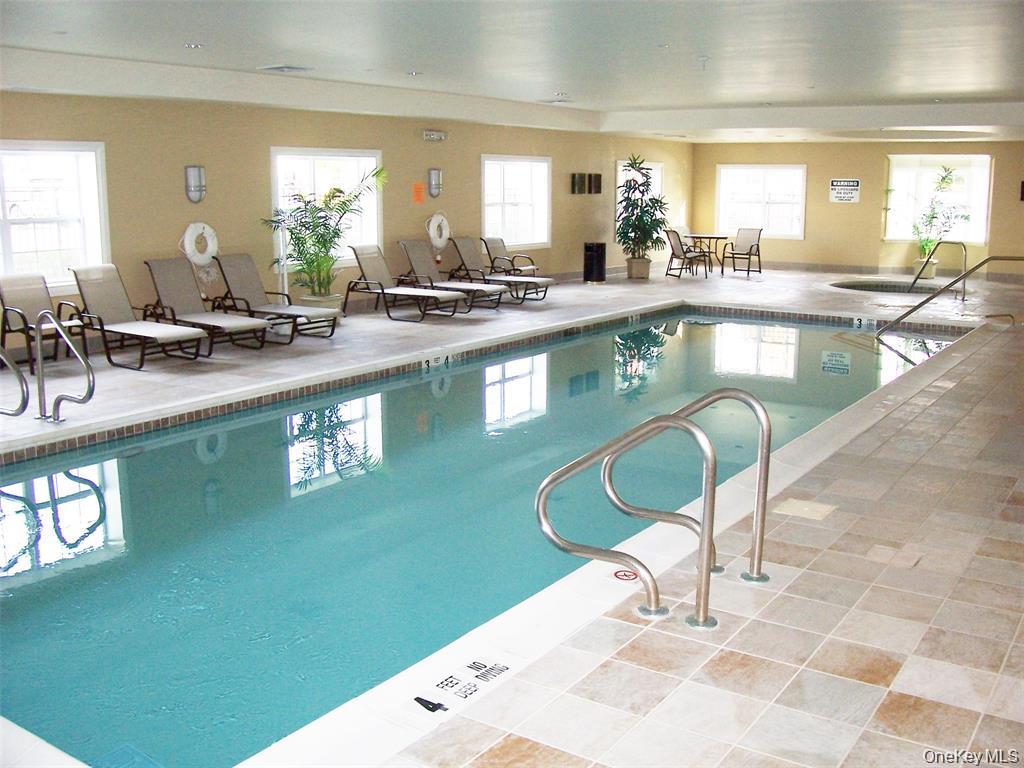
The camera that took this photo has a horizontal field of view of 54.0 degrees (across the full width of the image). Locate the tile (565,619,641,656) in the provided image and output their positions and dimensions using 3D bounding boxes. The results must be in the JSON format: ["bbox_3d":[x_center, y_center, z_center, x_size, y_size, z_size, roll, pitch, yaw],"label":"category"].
[{"bbox_3d":[0.349,0.957,3.791,0.200,0.010,0.300,7,13,34],"label":"tile"}]

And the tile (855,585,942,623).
[{"bbox_3d":[1.602,0.913,4.154,0.300,0.010,0.300,7,13,34],"label":"tile"}]

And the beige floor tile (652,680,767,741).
[{"bbox_3d":[0.645,1.072,3.288,0.300,0.010,0.300,7,13,34],"label":"beige floor tile"}]

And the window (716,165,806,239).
[{"bbox_3d":[5.252,-3.836,21.174,1.960,1.540,0.120,7,13,34],"label":"window"}]

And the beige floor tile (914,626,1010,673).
[{"bbox_3d":[1.660,0.983,3.699,0.300,0.010,0.300,7,13,34],"label":"beige floor tile"}]

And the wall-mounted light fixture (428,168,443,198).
[{"bbox_3d":[-1.128,-3.024,15.170,0.100,0.430,0.270,7,13,34],"label":"wall-mounted light fixture"}]

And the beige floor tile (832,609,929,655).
[{"bbox_3d":[1.405,0.947,3.835,0.304,0.012,0.304,8,13,34],"label":"beige floor tile"}]

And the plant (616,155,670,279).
[{"bbox_3d":[2.436,-3.131,18.775,1.000,2.270,1.000,7,13,34],"label":"plant"}]

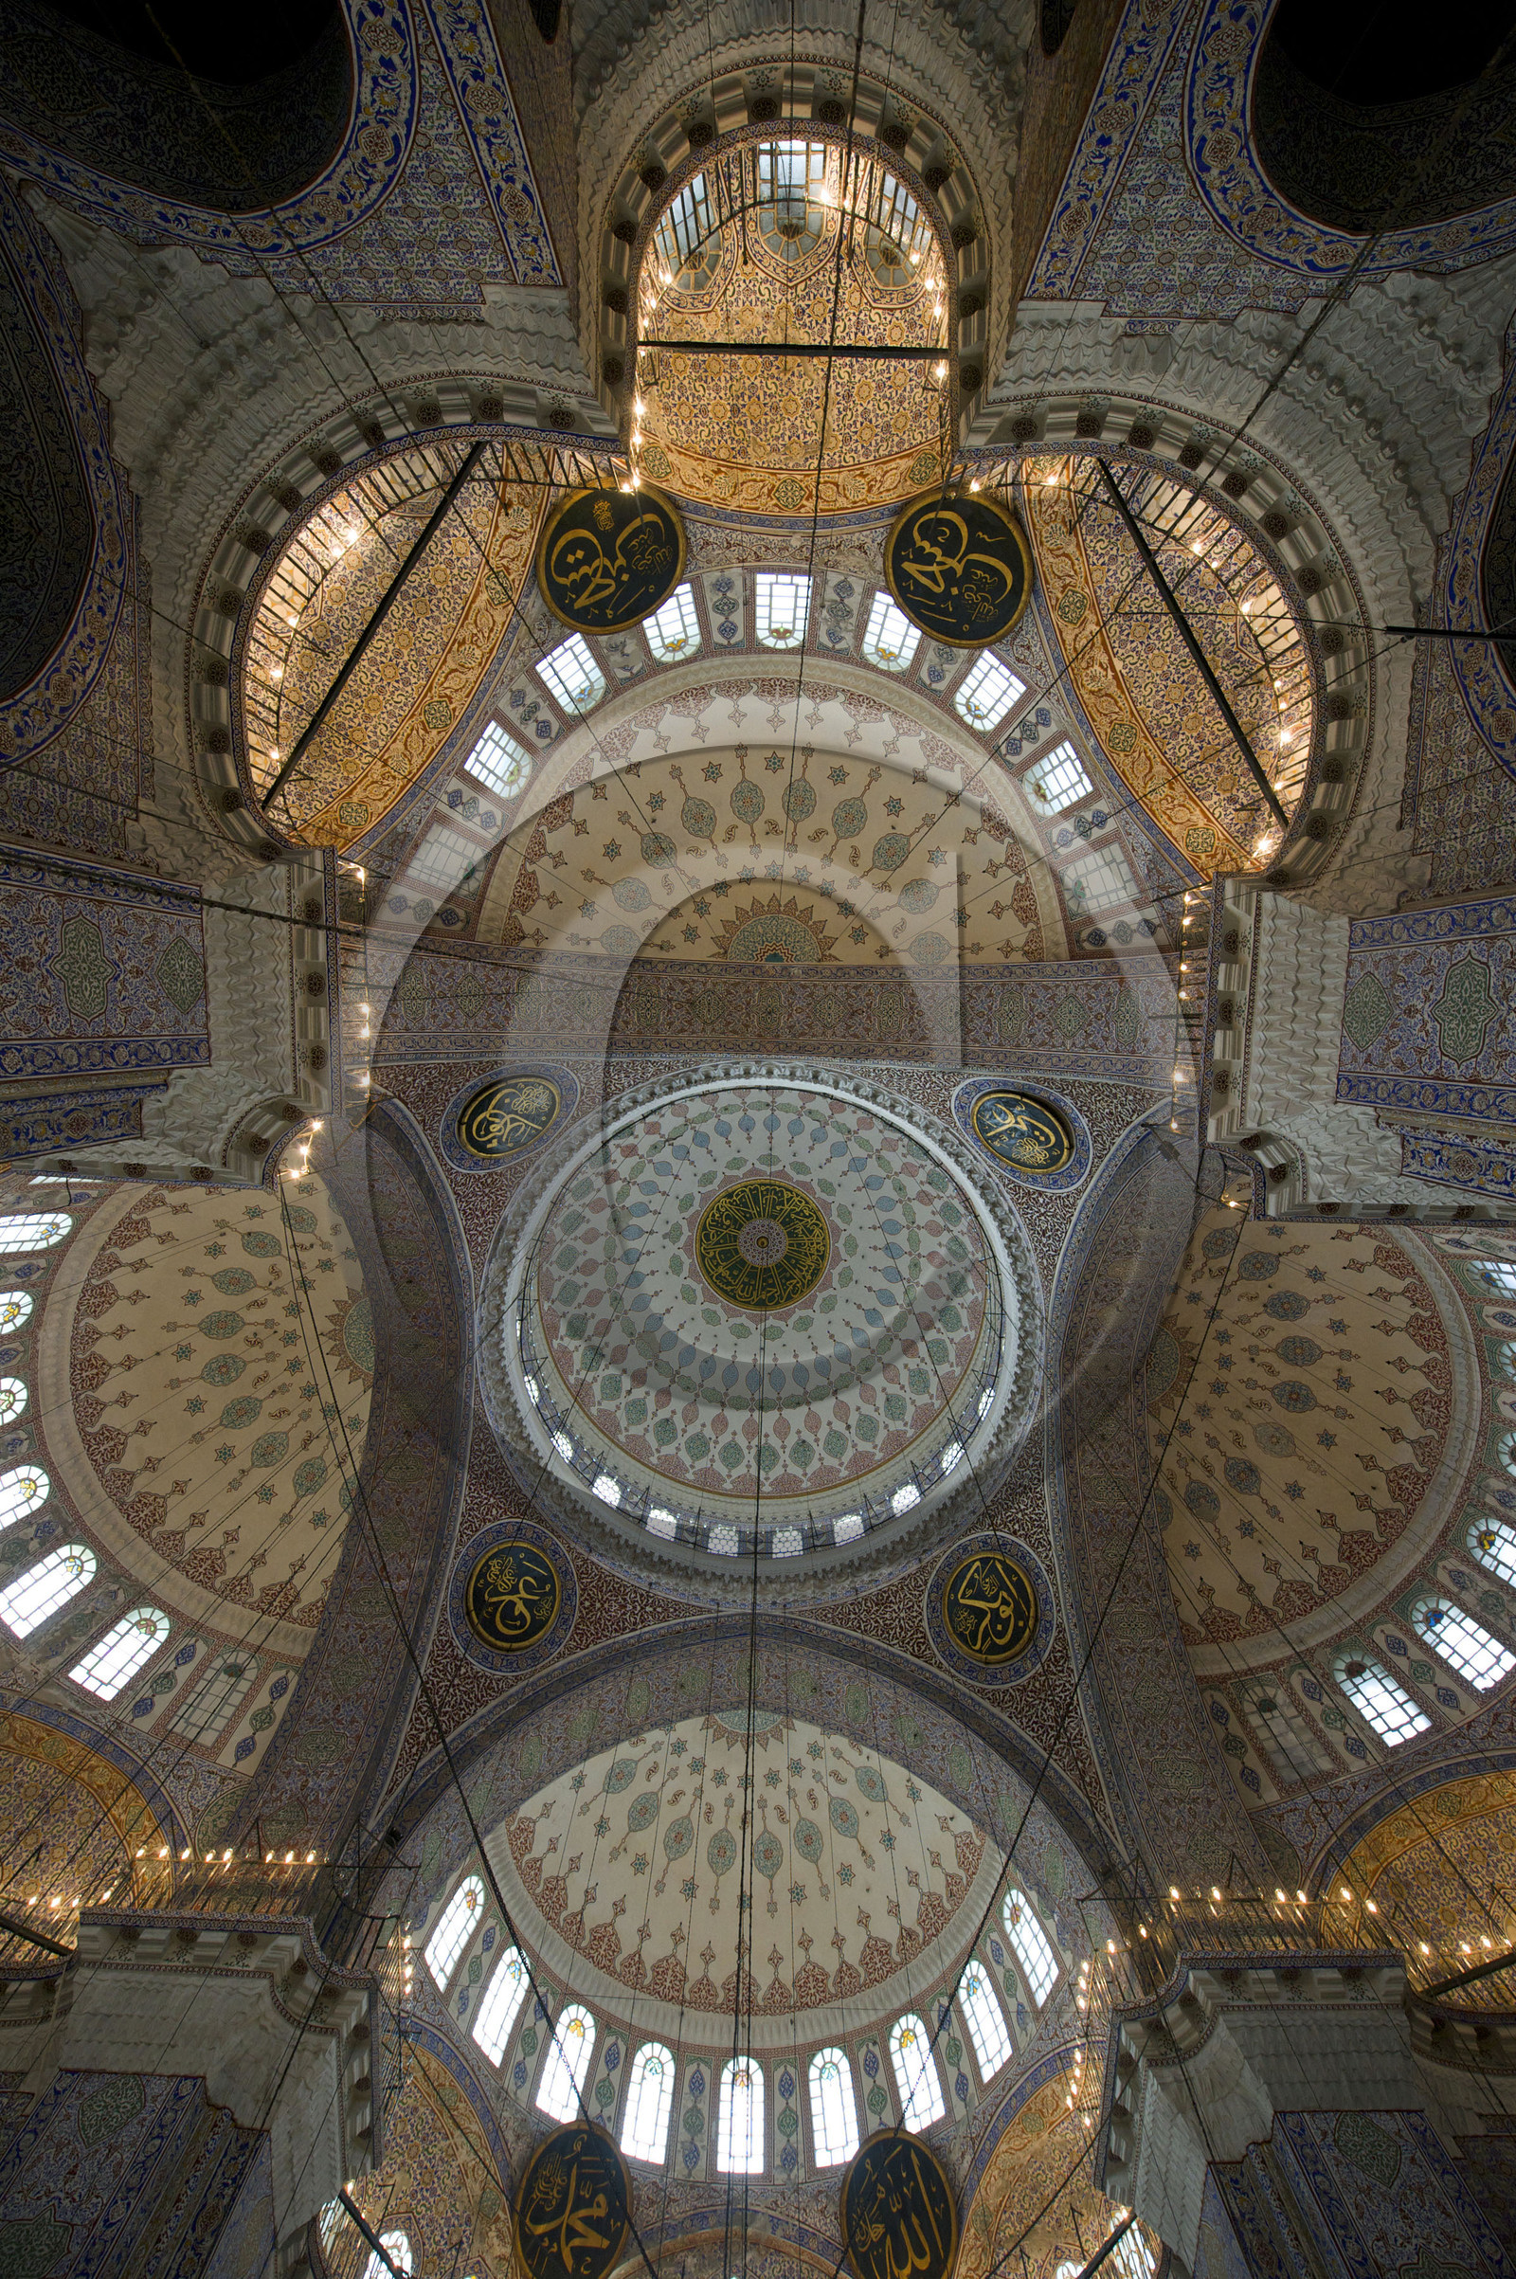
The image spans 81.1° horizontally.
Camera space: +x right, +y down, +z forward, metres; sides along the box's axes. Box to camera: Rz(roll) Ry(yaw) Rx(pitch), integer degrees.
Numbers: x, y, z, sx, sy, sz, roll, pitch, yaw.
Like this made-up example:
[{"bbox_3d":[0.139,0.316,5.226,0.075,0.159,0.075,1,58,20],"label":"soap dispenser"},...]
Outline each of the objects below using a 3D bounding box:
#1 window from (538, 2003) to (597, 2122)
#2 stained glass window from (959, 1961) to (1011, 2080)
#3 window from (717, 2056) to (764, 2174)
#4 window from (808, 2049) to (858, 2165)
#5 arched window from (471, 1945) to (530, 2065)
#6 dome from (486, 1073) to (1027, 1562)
[{"bbox_3d":[-5.050,24.244,23.379,1.178,2.531,0.300,39,-84,-5],"label":"window"},{"bbox_3d":[6.017,22.823,23.163,0.300,2.531,1.178,36,-84,-5],"label":"stained glass window"},{"bbox_3d":[-0.454,25.937,23.606,1.178,2.531,0.300,2,-82,0],"label":"window"},{"bbox_3d":[2.010,25.620,23.558,1.178,2.531,0.300,-16,-82,2],"label":"window"},{"bbox_3d":[-6.707,22.410,23.128,0.300,2.531,1.178,-32,-83,4],"label":"arched window"},{"bbox_3d":[0.174,5.339,33.383,16.644,12.540,16.644,2,-83,1],"label":"dome"}]

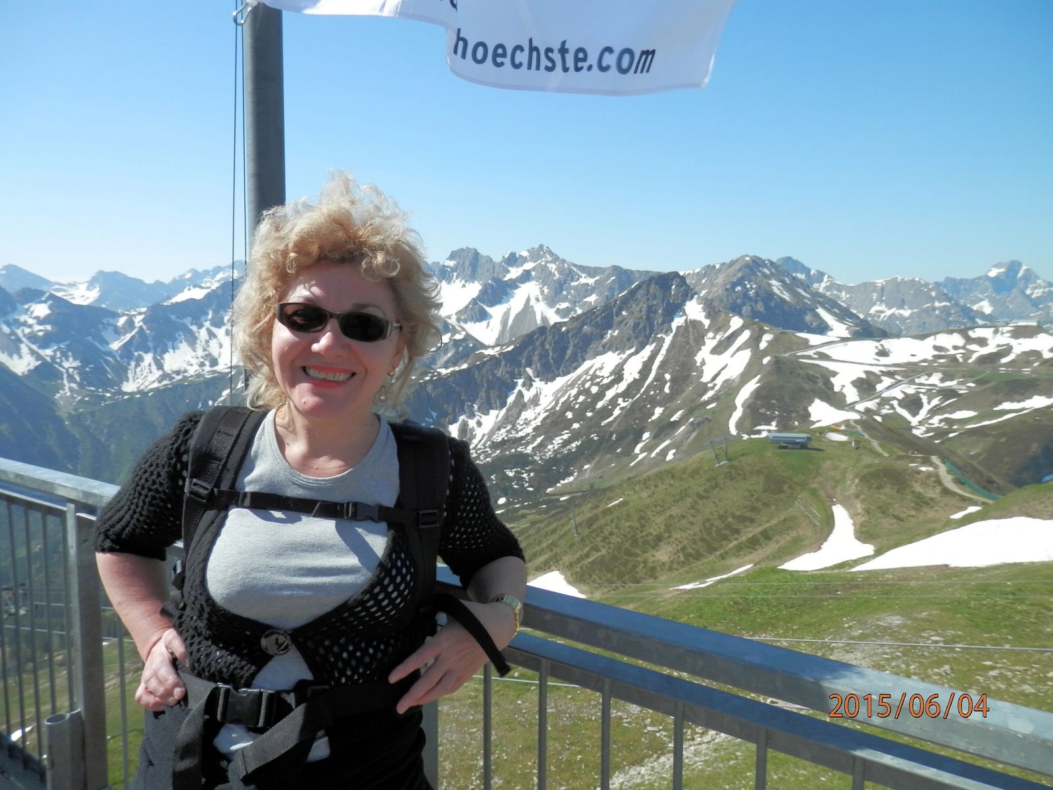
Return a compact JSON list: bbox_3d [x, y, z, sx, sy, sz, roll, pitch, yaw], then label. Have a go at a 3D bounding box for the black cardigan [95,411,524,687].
[{"bbox_3d":[-0.292,0.214,1.055,0.560,0.370,0.310,0,5,-3],"label":"black cardigan"}]

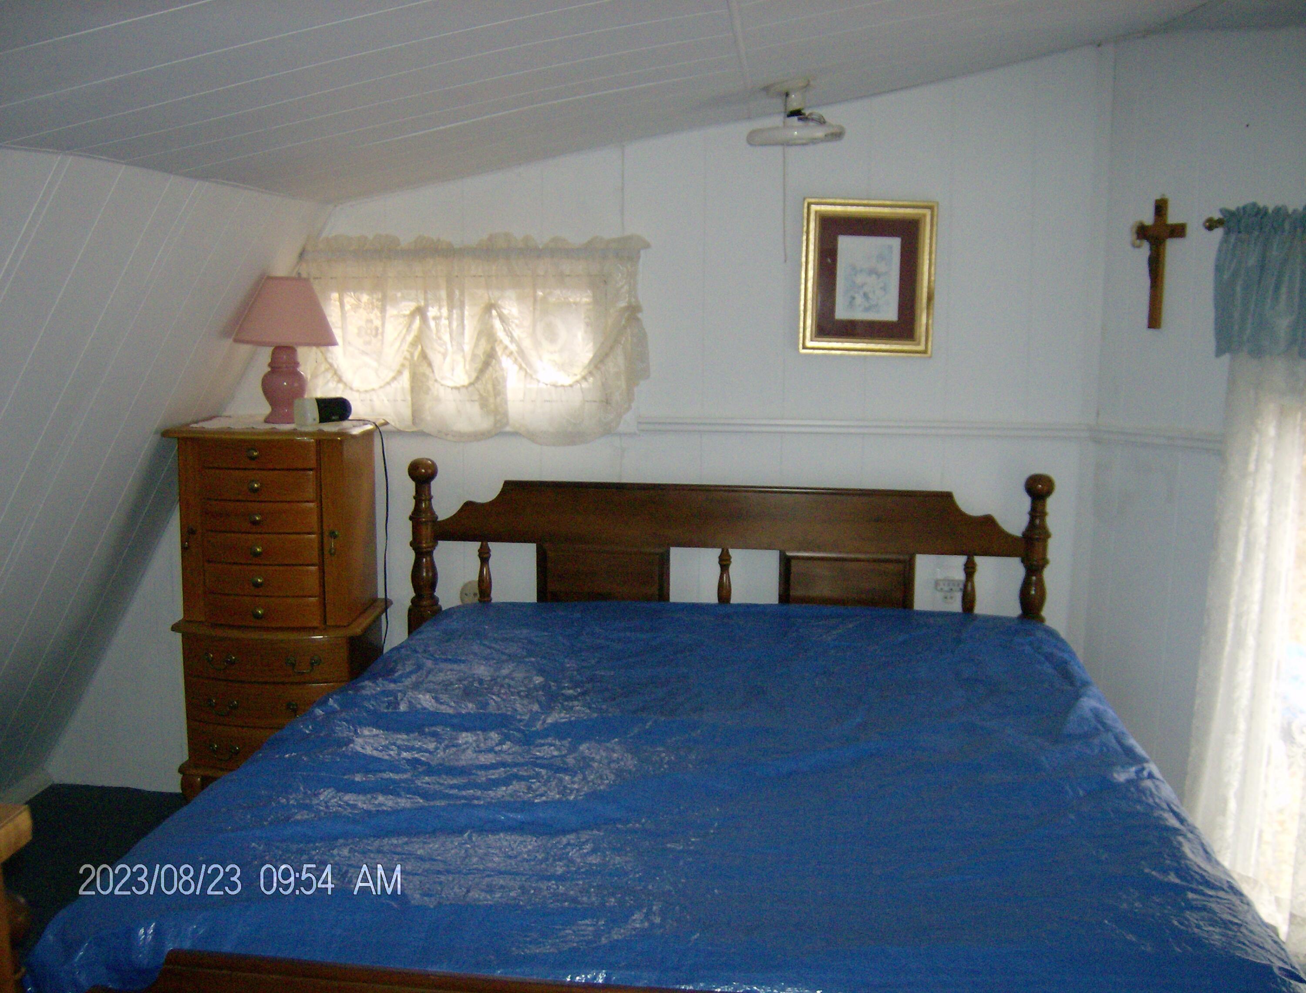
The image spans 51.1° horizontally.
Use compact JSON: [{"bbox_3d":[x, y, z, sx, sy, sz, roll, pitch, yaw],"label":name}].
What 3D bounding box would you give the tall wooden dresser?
[{"bbox_3d":[-0.936,0.326,3.418,0.475,1.022,0.370,1,7,5],"label":"tall wooden dresser"}]

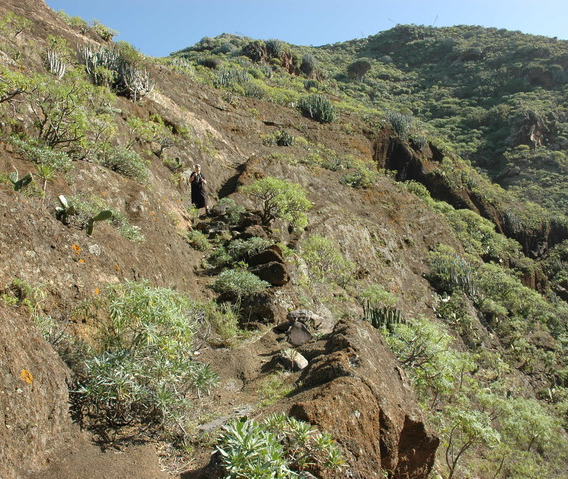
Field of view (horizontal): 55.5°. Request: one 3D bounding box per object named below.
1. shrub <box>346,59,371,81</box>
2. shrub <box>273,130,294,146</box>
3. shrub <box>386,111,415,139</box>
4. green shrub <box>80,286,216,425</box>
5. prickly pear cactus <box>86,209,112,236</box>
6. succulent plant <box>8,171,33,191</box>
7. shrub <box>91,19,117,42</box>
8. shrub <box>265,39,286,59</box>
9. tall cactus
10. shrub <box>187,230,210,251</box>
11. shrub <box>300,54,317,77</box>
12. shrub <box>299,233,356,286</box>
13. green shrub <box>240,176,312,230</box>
[{"bbox_3d":[12.426,-28.354,90.000,3.843,3.559,3.843,-1,-4,8],"label":"shrub"},{"bbox_3d":[0.030,-5.990,32.000,1.150,0.920,1.012,0,-3,0],"label":"shrub"},{"bbox_3d":[9.068,-8.951,42.000,2.114,2.114,1.860,0,-3,0],"label":"shrub"},{"bbox_3d":[-1.223,1.032,4.800,1.196,1.260,1.052,1,-4,-14],"label":"green shrub"},{"bbox_3d":[-3.317,-0.288,9.700,0.453,0.453,0.295,0,-3,0],"label":"prickly pear cactus"},{"bbox_3d":[-3.907,-0.875,8.000,0.342,0.288,0.239,2,-4,-26],"label":"succulent plant"},{"bbox_3d":[-10.704,-12.394,32.000,1.496,1.381,1.316,0,-3,0],"label":"shrub"},{"bbox_3d":[-1.024,-23.008,65.000,2.544,2.337,2.290,0,-4,-1],"label":"shrub"},{"bbox_3d":[-8.893,-6.850,21.000,0.831,1.133,0.731,0,-3,0],"label":"tall cactus"},{"bbox_3d":[-2.092,0.024,13.200,0.564,0.475,0.507,1,-4,-9],"label":"shrub"},{"bbox_3d":[3.405,-24.185,75.000,2.157,2.966,1.898,0,-3,0],"label":"shrub"},{"bbox_3d":[1.032,0.498,12.800,1.321,1.197,1.189,0,-4,5],"label":"shrub"},{"bbox_3d":[-0.222,-1.067,16.000,2.071,1.553,1.822,0,-3,0],"label":"green shrub"}]

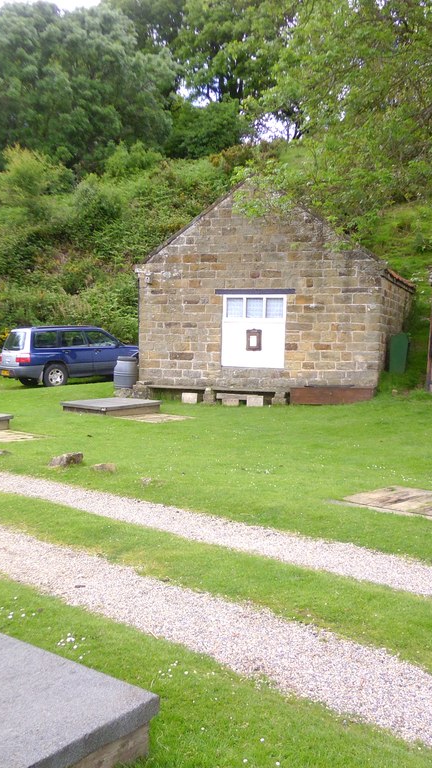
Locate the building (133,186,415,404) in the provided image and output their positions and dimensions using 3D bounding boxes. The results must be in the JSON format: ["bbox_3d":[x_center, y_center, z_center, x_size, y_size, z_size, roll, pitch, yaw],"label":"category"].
[{"bbox_3d":[2.055,-2.402,20.764,5.750,5.100,7.000,2,4,19],"label":"building"}]

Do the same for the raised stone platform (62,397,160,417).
[{"bbox_3d":[-2.179,0.457,16.084,1.440,0.170,1.500,4,6,43],"label":"raised stone platform"}]

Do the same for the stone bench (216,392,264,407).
[{"bbox_3d":[0.534,0.344,16.750,1.030,0.280,0.360,1,4,8],"label":"stone bench"}]

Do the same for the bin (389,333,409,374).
[{"bbox_3d":[4.473,-0.721,18.800,0.520,1.050,0.600,4,6,40],"label":"bin"}]

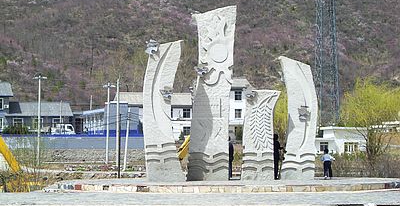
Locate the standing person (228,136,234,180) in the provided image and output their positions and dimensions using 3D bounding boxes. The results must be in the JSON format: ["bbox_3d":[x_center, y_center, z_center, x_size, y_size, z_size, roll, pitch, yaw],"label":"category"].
[{"bbox_3d":[1.115,2.133,51.000,0.500,1.660,0.340,0,-1,-18],"label":"standing person"}]

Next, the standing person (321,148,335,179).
[{"bbox_3d":[4.940,2.356,50.800,0.500,1.170,0.320,0,-1,3],"label":"standing person"}]

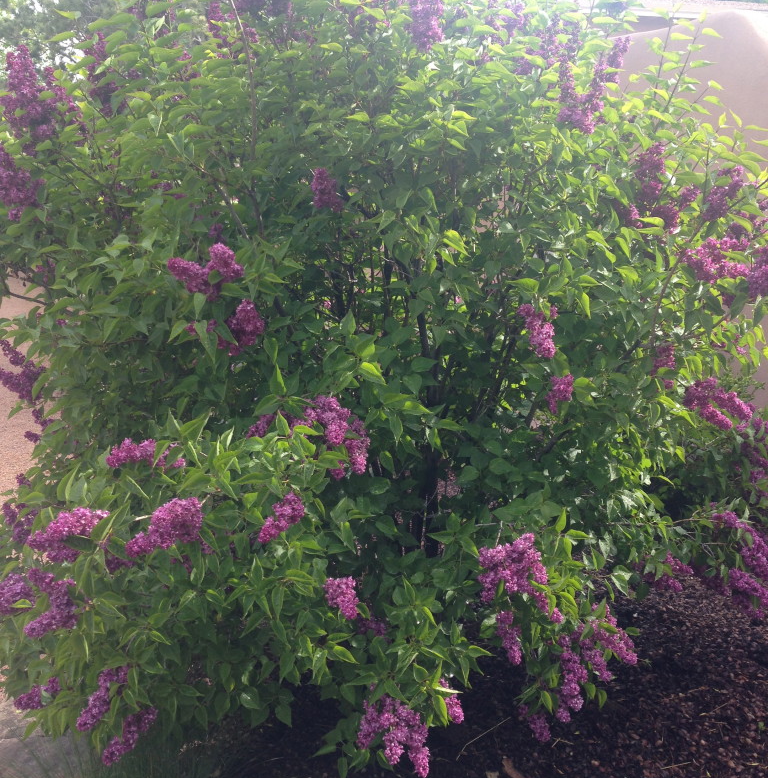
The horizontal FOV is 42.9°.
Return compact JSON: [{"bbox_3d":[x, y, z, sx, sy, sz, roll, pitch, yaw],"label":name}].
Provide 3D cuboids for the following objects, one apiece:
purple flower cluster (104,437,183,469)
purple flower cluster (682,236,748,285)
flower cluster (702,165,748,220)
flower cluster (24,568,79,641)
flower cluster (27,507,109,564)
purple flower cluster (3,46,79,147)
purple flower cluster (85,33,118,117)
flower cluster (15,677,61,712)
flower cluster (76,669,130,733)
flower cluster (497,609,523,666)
[{"bbox_3d":[-0.537,0.145,2.200,0.176,0.070,0.090,0,18,0],"label":"purple flower cluster"},{"bbox_3d":[0.917,-0.355,2.700,0.182,0.139,0.130,0,18,0],"label":"purple flower cluster"},{"bbox_3d":[1.012,-0.581,2.900,0.131,0.165,0.110,0,13,0],"label":"flower cluster"},{"bbox_3d":[-0.700,0.453,2.050,0.118,0.150,0.110,0,18,0],"label":"flower cluster"},{"bbox_3d":[-0.681,0.315,2.100,0.176,0.120,0.120,0,18,0],"label":"flower cluster"},{"bbox_3d":[-0.950,-0.809,2.700,0.210,0.265,0.190,0,12,0],"label":"purple flower cluster"},{"bbox_3d":[-0.796,-0.889,2.750,0.096,0.247,0.100,0,18,0],"label":"purple flower cluster"},{"bbox_3d":[-0.834,0.733,2.350,0.111,0.088,0.085,0,13,0],"label":"flower cluster"},{"bbox_3d":[-0.663,0.732,2.300,0.123,0.142,0.100,0,12,0],"label":"flower cluster"},{"bbox_3d":[0.315,0.624,2.450,0.065,0.140,0.072,0,13,0],"label":"flower cluster"}]

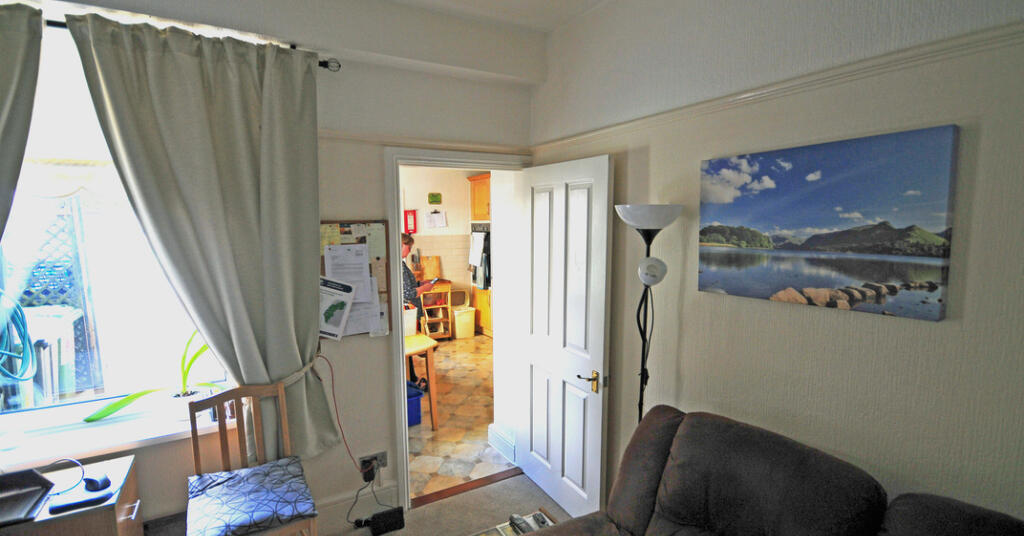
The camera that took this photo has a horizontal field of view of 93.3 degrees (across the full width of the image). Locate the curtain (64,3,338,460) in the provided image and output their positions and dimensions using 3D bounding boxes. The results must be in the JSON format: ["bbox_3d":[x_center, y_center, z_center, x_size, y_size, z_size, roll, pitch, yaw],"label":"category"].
[{"bbox_3d":[-1.269,-0.017,2.133,0.920,1.930,0.180,-4,6,-29],"label":"curtain"}]

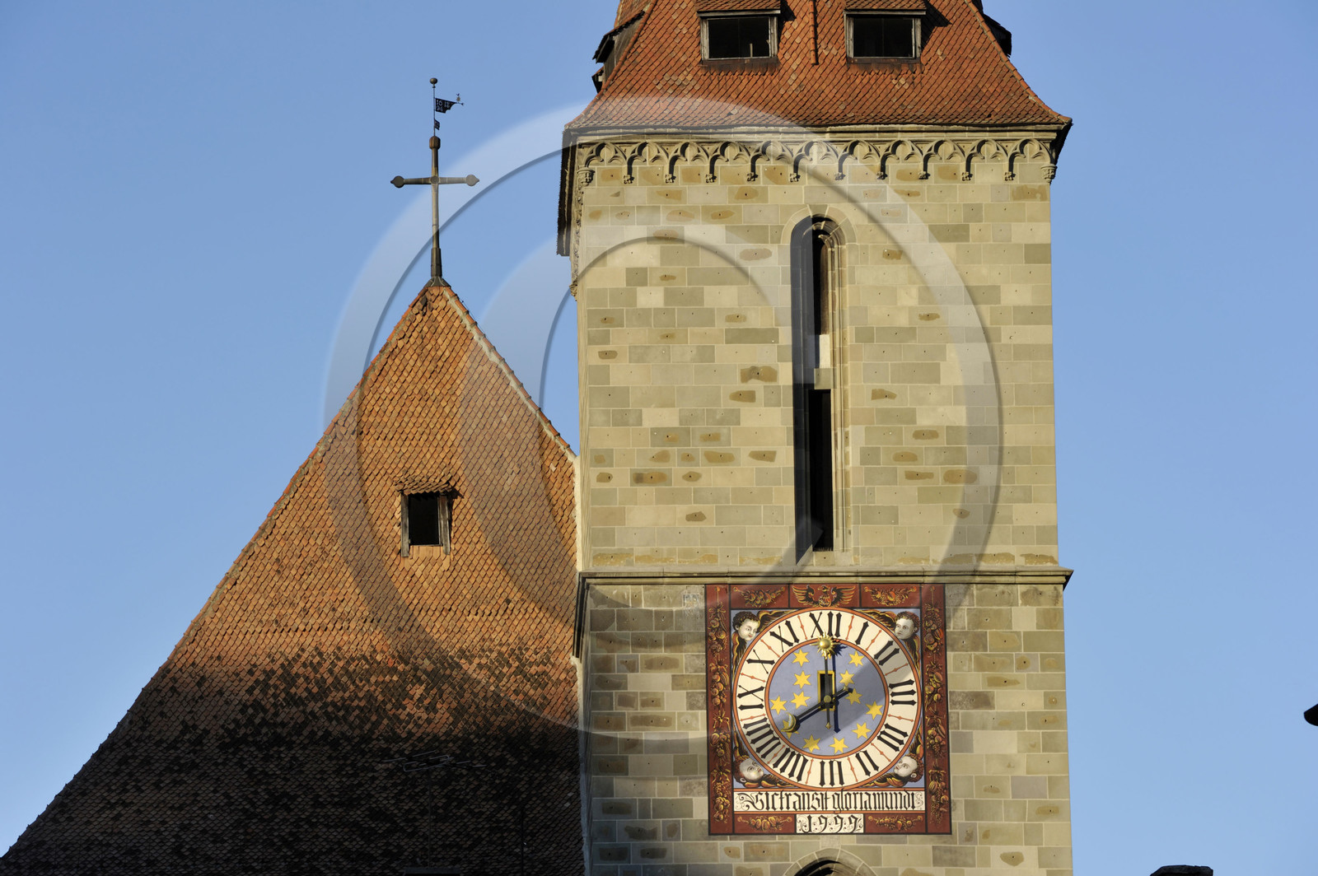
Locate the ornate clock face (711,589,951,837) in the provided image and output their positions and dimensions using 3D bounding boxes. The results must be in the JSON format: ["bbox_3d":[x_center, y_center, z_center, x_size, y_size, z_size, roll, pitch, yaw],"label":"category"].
[{"bbox_3d":[3.774,6.031,142.830,5.412,5.710,0.350,0,-14,-2],"label":"ornate clock face"}]

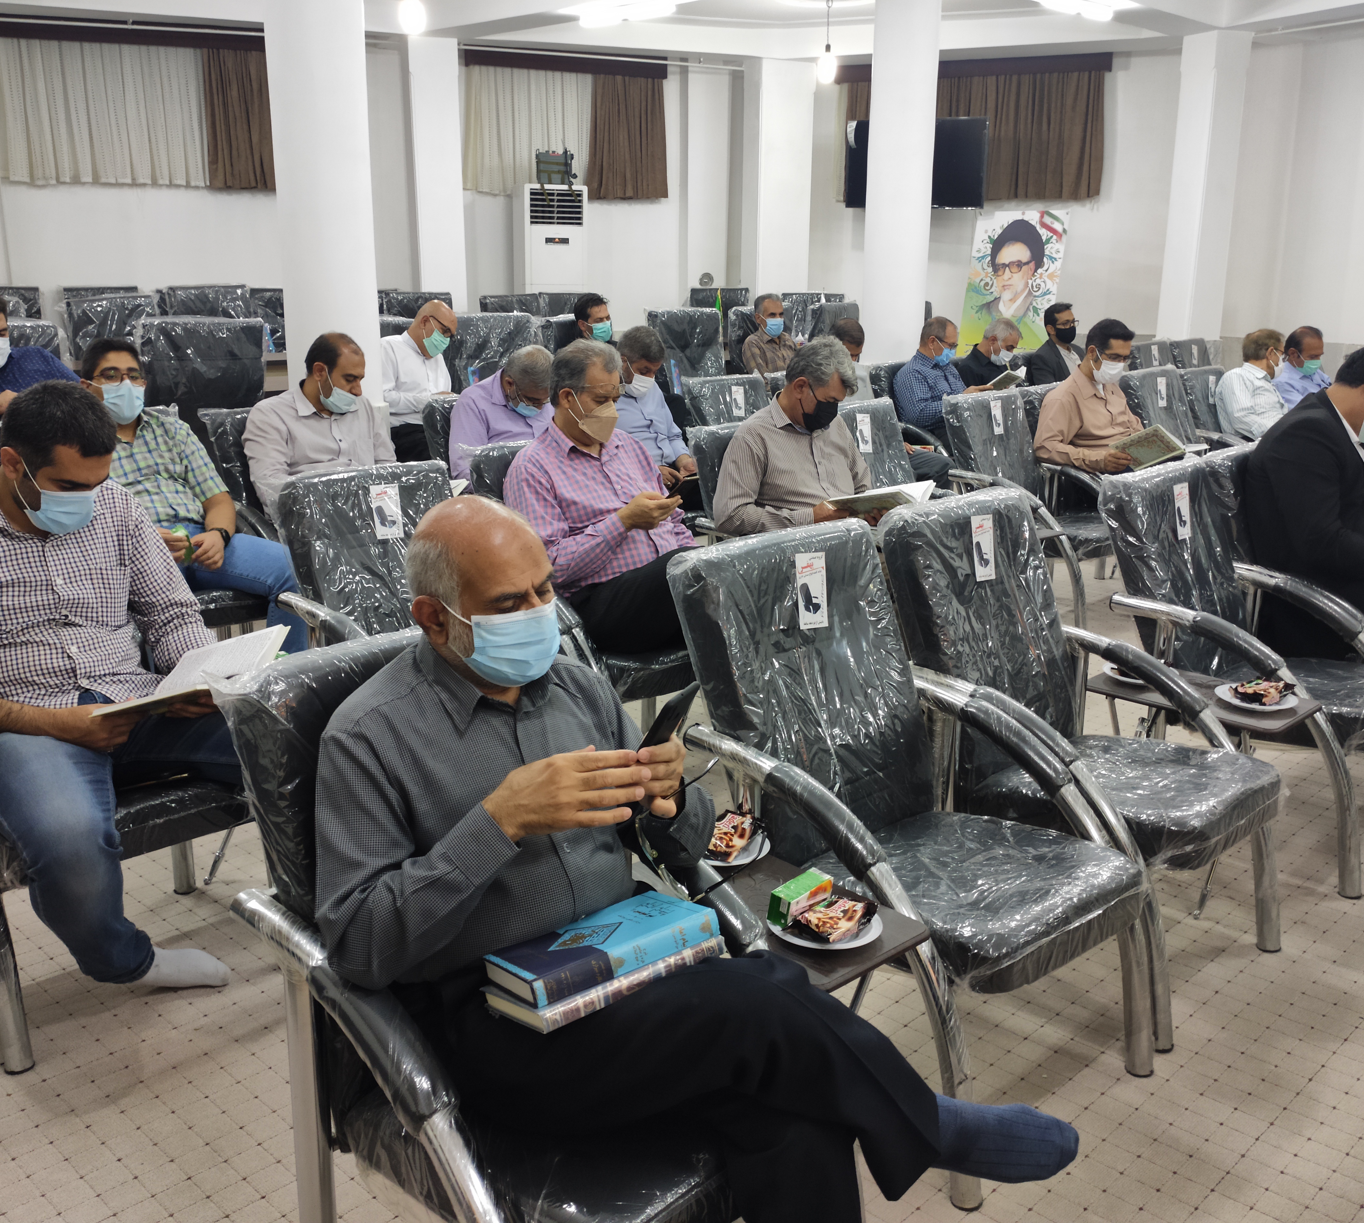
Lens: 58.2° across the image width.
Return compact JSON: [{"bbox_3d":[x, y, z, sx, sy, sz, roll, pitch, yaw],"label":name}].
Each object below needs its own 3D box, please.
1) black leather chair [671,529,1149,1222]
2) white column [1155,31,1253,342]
[{"bbox_3d":[0.426,0.394,2.364,0.642,1.002,0.820,-12,19,-41],"label":"black leather chair"},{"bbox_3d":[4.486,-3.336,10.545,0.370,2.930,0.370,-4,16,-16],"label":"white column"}]

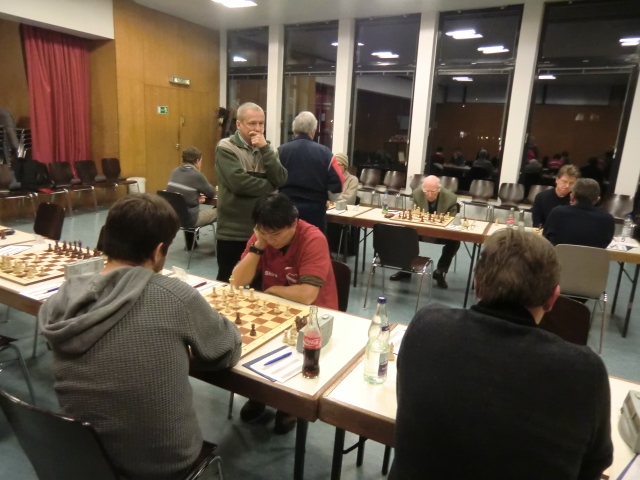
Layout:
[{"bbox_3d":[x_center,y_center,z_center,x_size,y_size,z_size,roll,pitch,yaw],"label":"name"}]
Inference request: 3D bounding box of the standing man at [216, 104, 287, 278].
[{"bbox_3d":[-0.497,-0.078,3.130,0.530,1.710,0.380,-4,15,-25],"label":"standing man"}]

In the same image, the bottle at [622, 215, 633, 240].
[{"bbox_3d":[2.941,-0.126,4.215,0.080,0.230,0.080,9,14,24],"label":"bottle"}]

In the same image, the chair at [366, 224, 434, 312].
[{"bbox_3d":[0.755,0.231,4.091,0.470,0.790,0.500,9,14,23],"label":"chair"}]

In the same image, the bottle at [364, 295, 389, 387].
[{"bbox_3d":[0.194,0.327,1.437,0.077,0.289,0.077,9,15,26],"label":"bottle"}]

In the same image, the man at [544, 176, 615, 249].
[{"bbox_3d":[1.965,0.147,3.606,0.530,1.290,0.760,8,14,19],"label":"man"}]

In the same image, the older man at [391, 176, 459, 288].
[{"bbox_3d":[1.280,-0.140,5.189,0.570,1.170,0.780,9,14,24],"label":"older man"}]

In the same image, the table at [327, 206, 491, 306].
[{"bbox_3d":[0.902,0.139,4.818,1.645,0.752,0.697,9,14,24],"label":"table"}]

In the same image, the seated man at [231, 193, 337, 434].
[{"bbox_3d":[-0.168,0.360,2.526,0.540,1.220,0.700,9,14,24],"label":"seated man"}]

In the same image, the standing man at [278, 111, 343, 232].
[{"bbox_3d":[-0.115,-0.175,3.721,0.540,1.745,0.380,6,13,14],"label":"standing man"}]

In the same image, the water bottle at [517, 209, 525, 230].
[{"bbox_3d":[1.911,-0.179,4.194,0.066,0.240,0.066,9,14,24],"label":"water bottle"}]

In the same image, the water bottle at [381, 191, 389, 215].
[{"bbox_3d":[0.710,-0.409,4.800,0.067,0.240,0.067,9,15,26],"label":"water bottle"}]

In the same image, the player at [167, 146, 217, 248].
[{"bbox_3d":[-1.451,-0.417,5.259,0.500,1.310,0.760,9,15,25],"label":"player"}]

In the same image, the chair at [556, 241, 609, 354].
[{"bbox_3d":[2.076,0.425,3.655,0.490,0.820,0.540,9,14,24],"label":"chair"}]

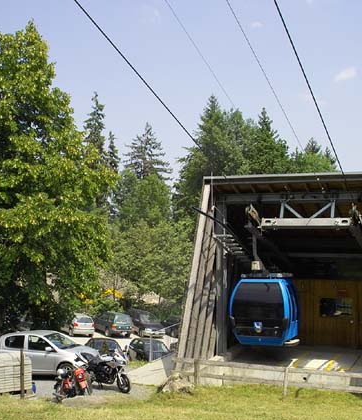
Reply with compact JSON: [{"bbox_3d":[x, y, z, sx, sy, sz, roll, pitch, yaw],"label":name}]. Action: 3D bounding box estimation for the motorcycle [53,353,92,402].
[{"bbox_3d":[-2.849,4.324,15.575,0.800,1.150,1.950,2,-3,-35],"label":"motorcycle"}]

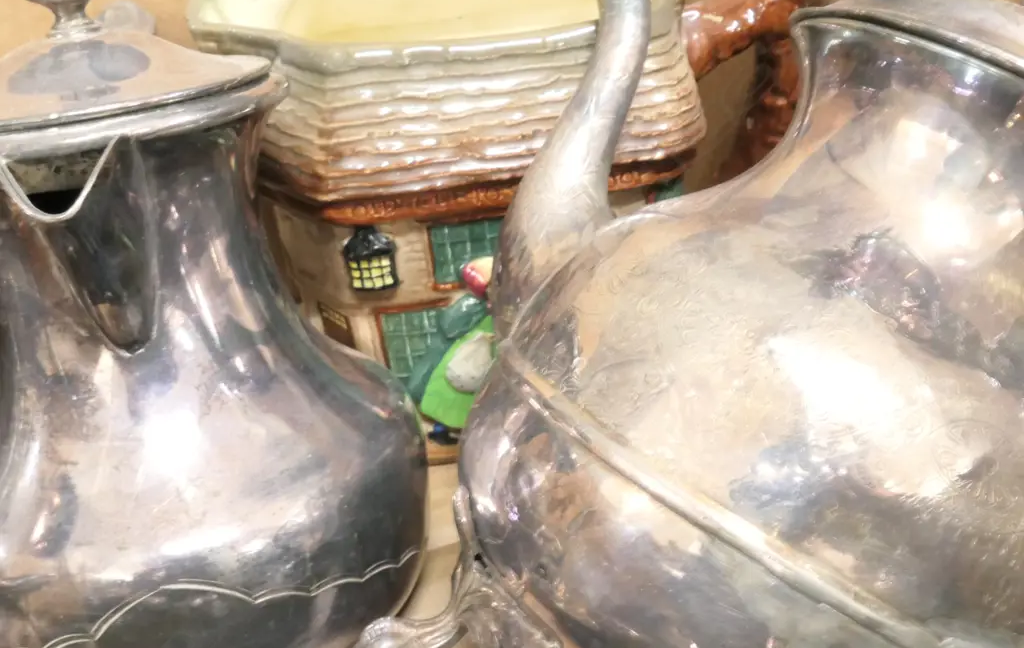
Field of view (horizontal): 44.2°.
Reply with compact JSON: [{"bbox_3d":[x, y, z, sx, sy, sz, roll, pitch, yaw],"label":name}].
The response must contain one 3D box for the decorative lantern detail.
[{"bbox_3d":[-0.042,-0.020,0.375,0.015,0.020,0.006,-7,33,-6],"label":"decorative lantern detail"}]

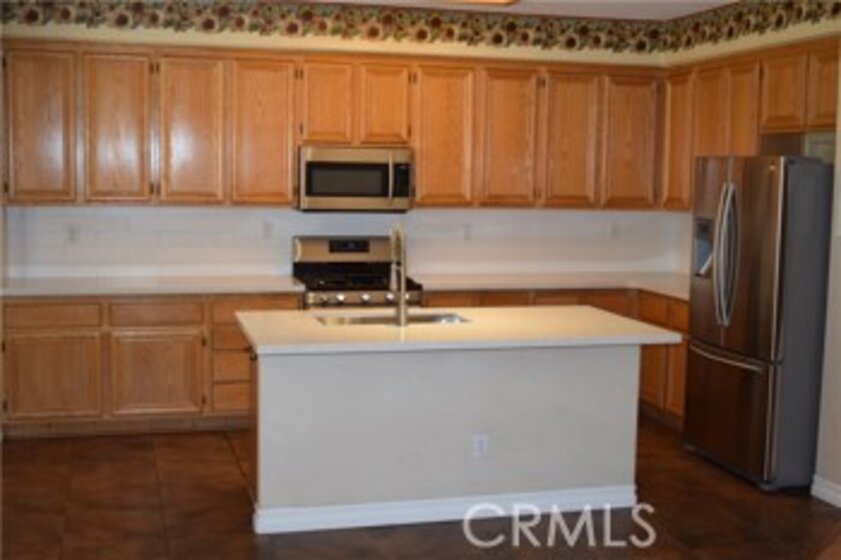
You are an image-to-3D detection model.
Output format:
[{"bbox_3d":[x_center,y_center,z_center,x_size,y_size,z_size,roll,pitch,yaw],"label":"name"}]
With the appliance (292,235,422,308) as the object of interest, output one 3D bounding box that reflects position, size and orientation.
[{"bbox_3d":[-0.433,0.331,7.138,0.754,1.193,0.700,-1,6,-15],"label":"appliance"}]

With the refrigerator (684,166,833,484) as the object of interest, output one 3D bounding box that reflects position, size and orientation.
[{"bbox_3d":[2.040,0.199,6.082,0.750,1.770,0.893,-1,6,-15],"label":"refrigerator"}]

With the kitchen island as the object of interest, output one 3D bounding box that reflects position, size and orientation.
[{"bbox_3d":[0.127,0.670,5.334,1.972,0.922,1.062,-1,6,-15],"label":"kitchen island"}]

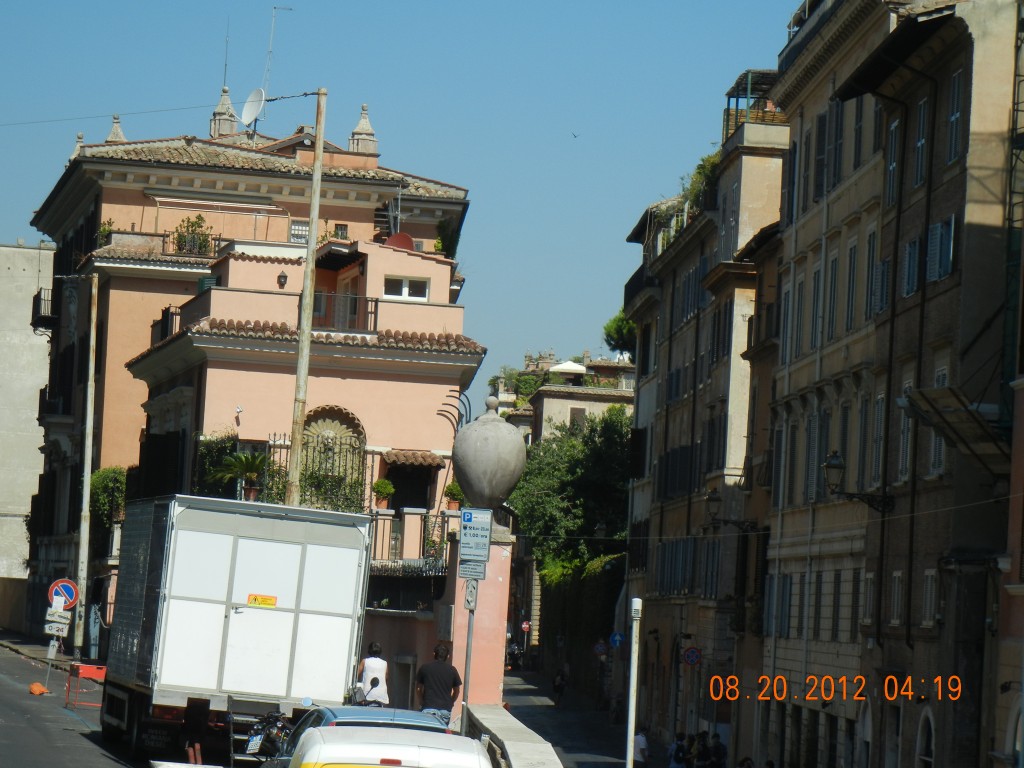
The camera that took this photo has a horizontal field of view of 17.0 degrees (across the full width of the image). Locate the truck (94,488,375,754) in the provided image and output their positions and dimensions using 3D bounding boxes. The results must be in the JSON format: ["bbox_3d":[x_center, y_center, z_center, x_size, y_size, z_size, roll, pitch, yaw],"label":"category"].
[{"bbox_3d":[-3.795,3.234,44.423,2.400,3.220,6.400,7,-4,-13],"label":"truck"}]

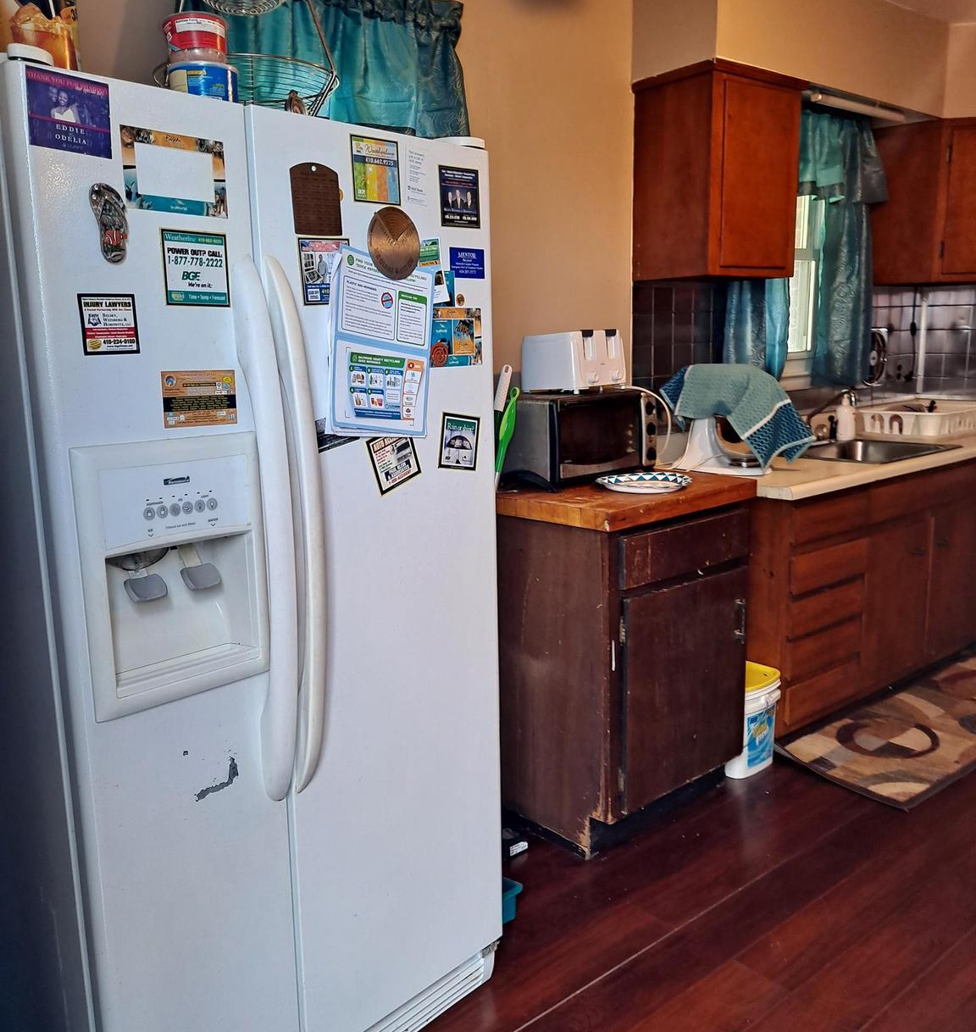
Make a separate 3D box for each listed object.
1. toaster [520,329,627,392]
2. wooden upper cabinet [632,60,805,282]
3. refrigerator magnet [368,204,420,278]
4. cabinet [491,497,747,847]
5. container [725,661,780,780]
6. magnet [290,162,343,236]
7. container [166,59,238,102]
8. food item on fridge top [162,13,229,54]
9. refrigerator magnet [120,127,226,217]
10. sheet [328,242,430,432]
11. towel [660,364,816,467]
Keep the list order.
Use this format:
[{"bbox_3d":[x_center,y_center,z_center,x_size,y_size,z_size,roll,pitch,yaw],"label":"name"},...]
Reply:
[{"bbox_3d":[0.255,-0.470,2.830,0.220,0.175,0.275,10,16,42],"label":"toaster"},{"bbox_3d":[0.743,-1.097,3.101,0.465,0.620,0.325,-10,15,-39],"label":"wooden upper cabinet"},{"bbox_3d":[-0.153,-0.446,1.538,0.008,0.119,0.119,10,16,43],"label":"refrigerator magnet"},{"bbox_3d":[0.323,0.389,2.745,0.585,0.890,0.630,-10,15,-39],"label":"cabinet"},{"bbox_3d":[0.794,0.642,2.939,0.210,0.298,0.180,-10,15,-39],"label":"container"},{"bbox_3d":[-0.259,-0.478,1.420,0.008,0.107,0.093,10,16,43],"label":"magnet"},{"bbox_3d":[-0.417,-0.615,1.380,0.097,0.078,0.097,10,16,43],"label":"container"},{"bbox_3d":[-0.422,-0.681,1.362,0.087,0.062,0.087,10,16,43],"label":"food item on fridge top"},{"bbox_3d":[-0.416,-0.457,1.257,0.006,0.102,0.152,10,16,43],"label":"refrigerator magnet"},{"bbox_3d":[-0.169,-0.280,1.552,0.009,0.282,0.212,10,8,43],"label":"sheet"},{"bbox_3d":[0.789,-0.334,3.006,0.220,0.290,0.400,-10,15,-39],"label":"towel"}]

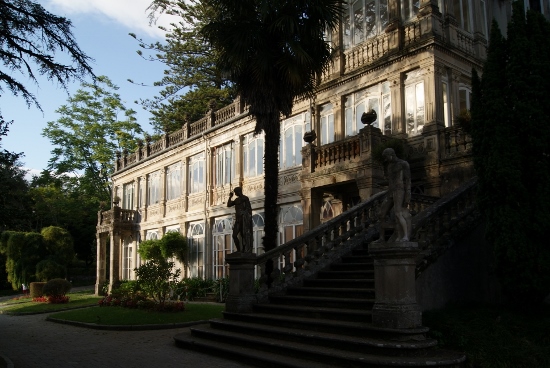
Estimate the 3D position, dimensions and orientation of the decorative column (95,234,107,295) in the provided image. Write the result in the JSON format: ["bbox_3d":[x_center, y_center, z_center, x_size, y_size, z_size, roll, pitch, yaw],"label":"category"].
[{"bbox_3d":[-12.838,5.912,37.254,0.612,4.590,0.612,7,-12,-36],"label":"decorative column"}]

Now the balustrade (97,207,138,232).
[{"bbox_3d":[-11.714,2.585,37.091,1.650,1.350,3.300,6,-12,-37],"label":"balustrade"}]

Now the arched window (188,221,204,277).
[{"bbox_3d":[-4.587,3.967,29.747,0.204,3.621,2.082,7,-12,-36],"label":"arched window"}]

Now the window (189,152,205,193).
[{"bbox_3d":[-4.710,-0.586,30.617,0.204,2.326,2.145,7,-12,-36],"label":"window"}]

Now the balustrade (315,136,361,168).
[{"bbox_3d":[2.245,-1.004,17.604,0.320,0.860,2.350,6,-12,-37],"label":"balustrade"}]

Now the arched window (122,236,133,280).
[{"bbox_3d":[-10.813,5.660,37.214,0.220,3.600,1.700,6,-12,-37],"label":"arched window"}]

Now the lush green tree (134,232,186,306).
[{"bbox_3d":[-6.132,4.509,26.823,2.322,3.641,2.580,7,-12,-36],"label":"lush green tree"}]

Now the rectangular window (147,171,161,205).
[{"bbox_3d":[-8.559,0.317,35.688,0.204,2.326,2.318,7,-12,-36],"label":"rectangular window"}]

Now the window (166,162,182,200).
[{"bbox_3d":[-6.362,-0.102,32.108,0.220,2.320,2.150,6,-12,-37],"label":"window"}]

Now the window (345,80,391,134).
[{"bbox_3d":[3.572,-2.530,19.158,0.220,2.250,2.250,6,-12,-37],"label":"window"}]

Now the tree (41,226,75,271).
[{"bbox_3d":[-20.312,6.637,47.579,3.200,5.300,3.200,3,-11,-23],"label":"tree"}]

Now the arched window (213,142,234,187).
[{"bbox_3d":[-2.659,-0.994,27.279,0.220,2.320,2.250,6,-12,-37],"label":"arched window"}]

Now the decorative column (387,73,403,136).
[{"bbox_3d":[4.342,-2.756,17.976,0.300,2.270,0.560,6,-12,-37],"label":"decorative column"}]

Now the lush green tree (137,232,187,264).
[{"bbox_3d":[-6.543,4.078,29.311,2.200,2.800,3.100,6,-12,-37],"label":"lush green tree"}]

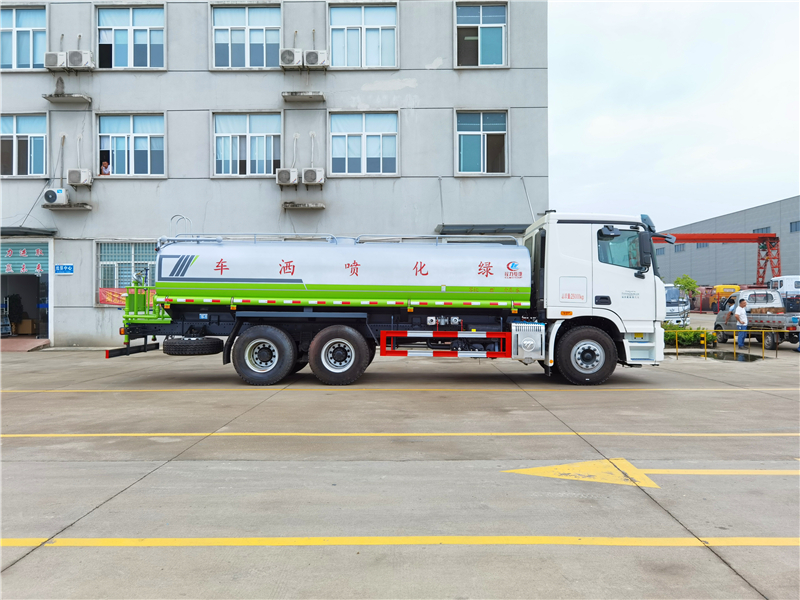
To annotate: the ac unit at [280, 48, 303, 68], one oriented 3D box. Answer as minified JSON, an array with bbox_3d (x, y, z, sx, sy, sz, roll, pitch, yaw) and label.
[{"bbox_3d":[-3.508,-7.817,20.281,0.757,0.552,0.290,0,0,2],"label":"ac unit"}]

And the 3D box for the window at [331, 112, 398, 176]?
[{"bbox_3d":[-1.190,-5.150,20.652,2.219,2.060,0.130,0,0,2],"label":"window"}]

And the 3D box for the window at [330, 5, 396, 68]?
[{"bbox_3d":[-1.161,-8.374,19.850,2.130,1.990,0.150,0,0,0],"label":"window"}]

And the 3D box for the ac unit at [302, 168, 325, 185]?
[{"bbox_3d":[-2.780,-3.989,20.257,0.726,0.514,0.290,0,0,2],"label":"ac unit"}]

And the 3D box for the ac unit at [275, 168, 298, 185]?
[{"bbox_3d":[-3.628,-3.994,20.285,0.731,0.515,0.290,0,0,2],"label":"ac unit"}]

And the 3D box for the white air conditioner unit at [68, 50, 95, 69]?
[{"bbox_3d":[-10.439,-7.849,20.509,0.784,0.575,0.290,0,0,2],"label":"white air conditioner unit"}]

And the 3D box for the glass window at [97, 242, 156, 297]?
[{"bbox_3d":[-8.509,-0.843,19.850,2.230,1.970,0.150,0,0,0],"label":"glass window"}]

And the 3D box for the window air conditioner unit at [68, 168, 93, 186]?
[{"bbox_3d":[-10.467,-4.005,20.510,0.794,0.524,0.290,0,0,2],"label":"window air conditioner unit"}]

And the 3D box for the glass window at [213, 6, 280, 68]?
[{"bbox_3d":[-4.875,-8.342,19.850,2.180,1.960,0.150,0,0,0],"label":"glass window"}]

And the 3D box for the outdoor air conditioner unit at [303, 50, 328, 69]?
[{"bbox_3d":[-2.610,-7.512,19.450,0.770,0.530,0.290,0,0,0],"label":"outdoor air conditioner unit"}]

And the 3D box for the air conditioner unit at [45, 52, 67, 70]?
[{"bbox_3d":[-11.236,-7.833,20.536,0.733,0.516,0.290,0,0,2],"label":"air conditioner unit"}]

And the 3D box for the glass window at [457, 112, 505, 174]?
[{"bbox_3d":[2.604,-5.010,19.850,1.610,2.040,0.150,0,0,0],"label":"glass window"}]

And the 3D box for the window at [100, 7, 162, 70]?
[{"bbox_3d":[-8.549,-8.350,19.850,2.120,1.970,0.150,0,0,0],"label":"window"}]

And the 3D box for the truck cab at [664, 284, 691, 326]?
[{"bbox_3d":[13.639,0.289,31.844,1.850,2.100,1.750,0,0,7],"label":"truck cab"}]

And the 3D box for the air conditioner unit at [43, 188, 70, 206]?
[{"bbox_3d":[-10.699,-3.218,19.450,0.770,0.500,0.290,0,0,0],"label":"air conditioner unit"}]

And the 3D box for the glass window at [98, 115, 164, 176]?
[{"bbox_3d":[-8.525,-4.915,19.850,2.100,1.970,0.150,0,0,0],"label":"glass window"}]

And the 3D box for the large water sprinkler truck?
[{"bbox_3d":[-0.150,-0.055,12.500,10.250,3.170,2.600,0,0,0],"label":"large water sprinkler truck"}]

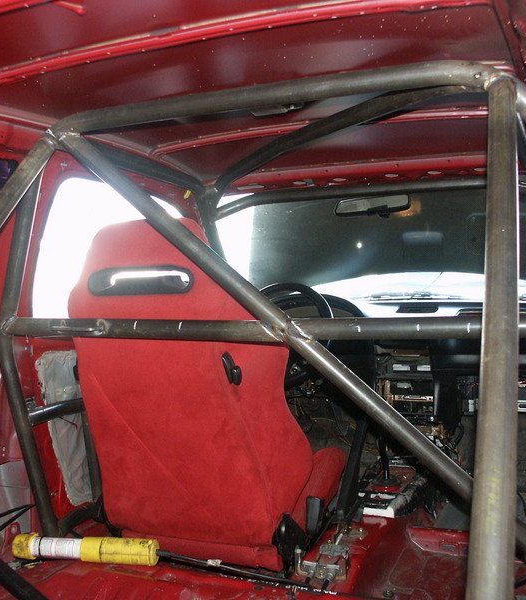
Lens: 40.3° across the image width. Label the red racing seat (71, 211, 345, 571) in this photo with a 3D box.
[{"bbox_3d":[-0.105,0.265,1.970,0.550,0.875,0.820,-1,-2,22],"label":"red racing seat"}]

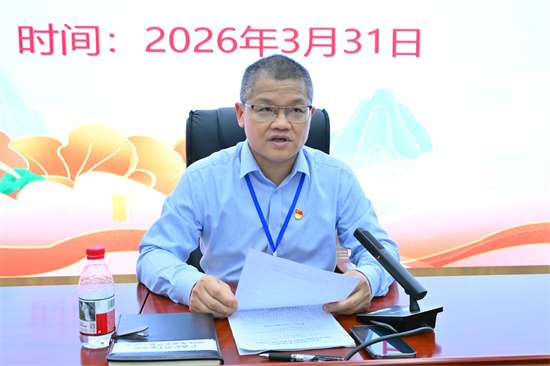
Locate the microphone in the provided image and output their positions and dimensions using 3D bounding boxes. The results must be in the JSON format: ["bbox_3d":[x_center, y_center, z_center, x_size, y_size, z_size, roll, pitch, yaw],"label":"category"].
[{"bbox_3d":[0.224,0.188,1.150,0.125,0.185,0.170,-5,6,-44],"label":"microphone"}]

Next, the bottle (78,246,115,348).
[{"bbox_3d":[-0.314,0.199,1.046,0.064,0.178,0.064,-1,4,0],"label":"bottle"}]

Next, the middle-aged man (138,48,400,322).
[{"bbox_3d":[-0.020,0.350,1.410,0.640,1.280,0.680,-1,4,-5],"label":"middle-aged man"}]

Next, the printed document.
[{"bbox_3d":[0.040,0.205,1.170,0.245,0.150,0.290,-2,4,-9],"label":"printed document"}]

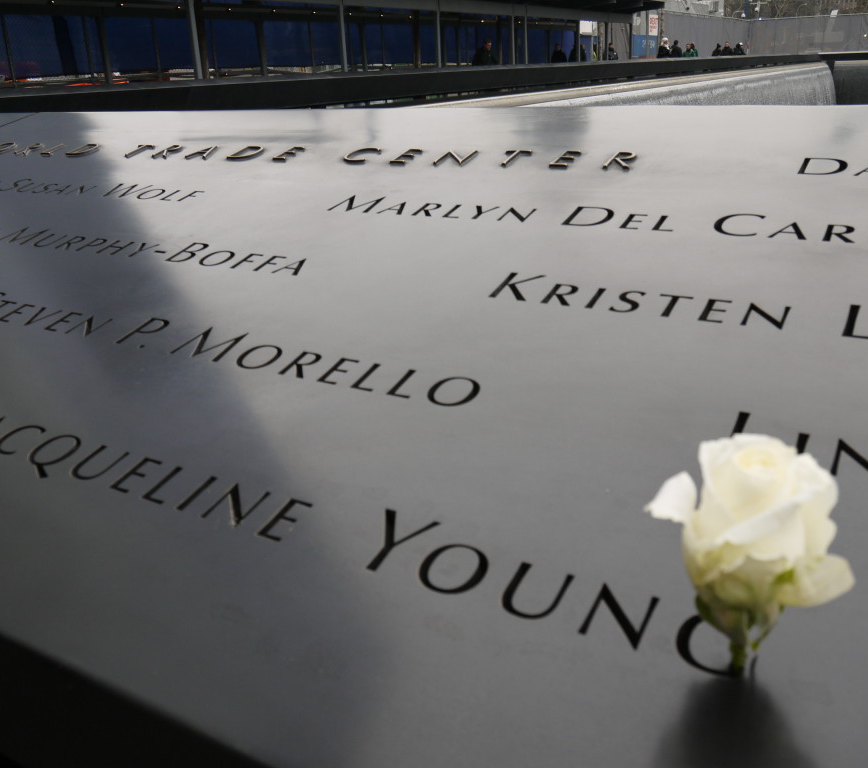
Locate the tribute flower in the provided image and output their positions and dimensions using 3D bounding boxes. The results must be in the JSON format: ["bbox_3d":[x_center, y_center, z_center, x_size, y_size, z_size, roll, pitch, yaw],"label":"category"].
[{"bbox_3d":[0.106,0.064,0.281,0.066,0.091,0.057,6,26,22],"label":"tribute flower"}]

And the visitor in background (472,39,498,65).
[{"bbox_3d":[1.204,-7.134,19.300,0.420,1.700,0.550,10,24,29],"label":"visitor in background"}]

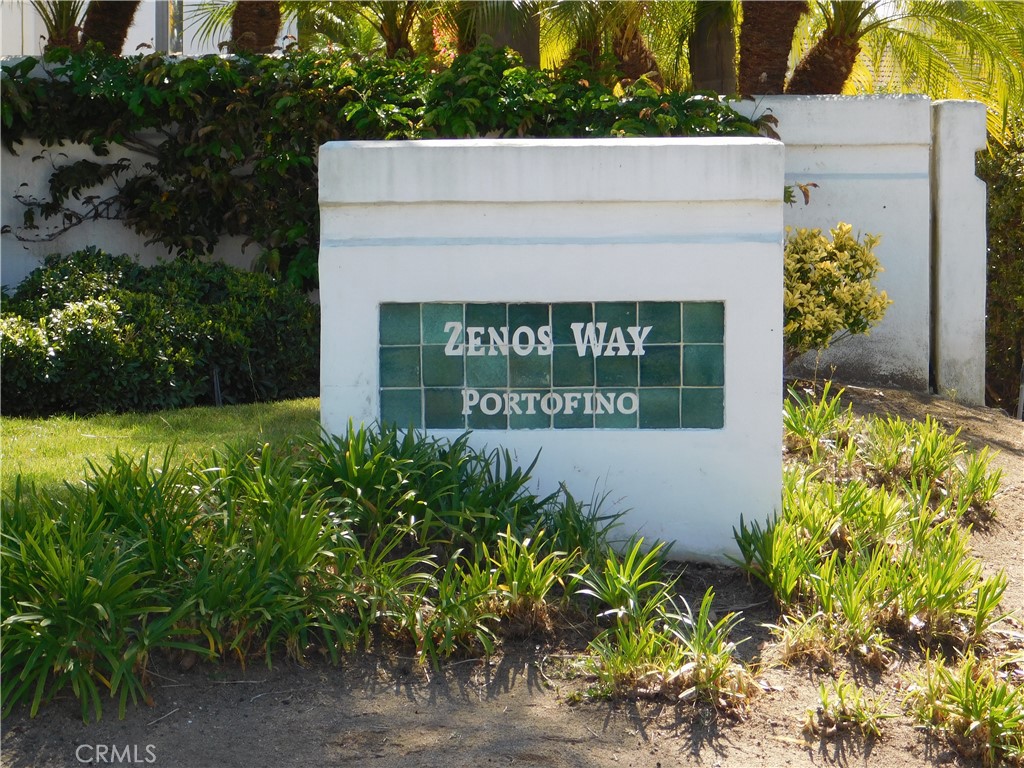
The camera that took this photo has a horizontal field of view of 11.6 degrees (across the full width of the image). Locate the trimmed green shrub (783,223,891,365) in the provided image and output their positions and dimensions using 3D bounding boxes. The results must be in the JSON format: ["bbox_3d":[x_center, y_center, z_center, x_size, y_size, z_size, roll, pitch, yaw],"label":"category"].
[{"bbox_3d":[1.209,-0.349,21.300,0.784,0.669,0.750,0,5,0],"label":"trimmed green shrub"}]

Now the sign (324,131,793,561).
[{"bbox_3d":[0.145,-0.136,18.520,1.677,1.527,0.650,0,5,0],"label":"sign"}]

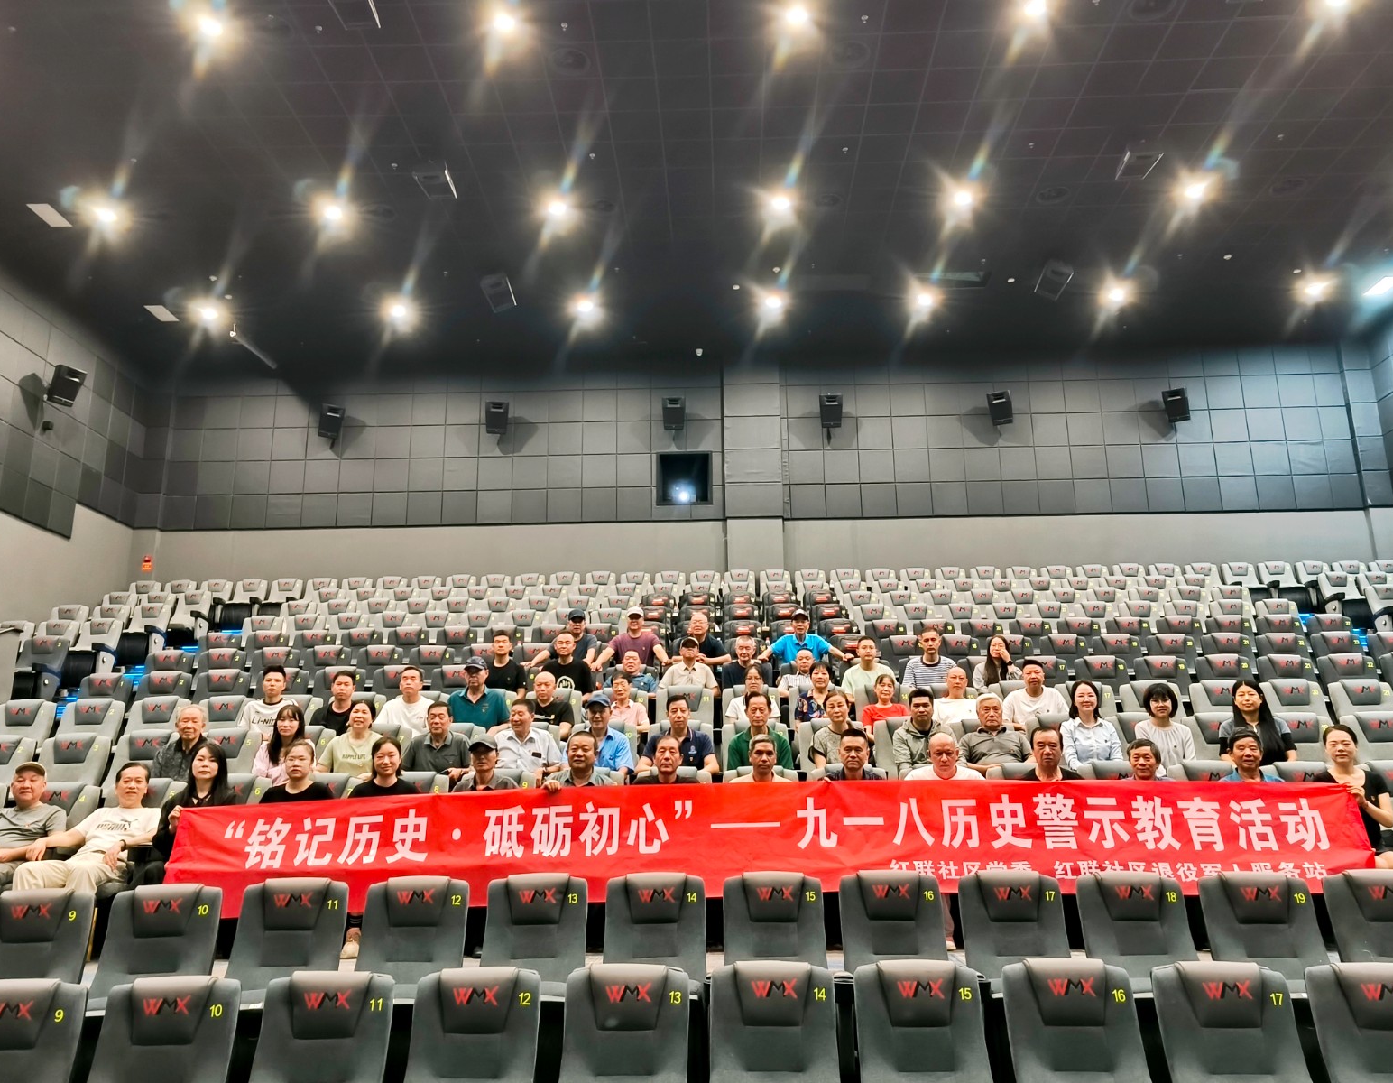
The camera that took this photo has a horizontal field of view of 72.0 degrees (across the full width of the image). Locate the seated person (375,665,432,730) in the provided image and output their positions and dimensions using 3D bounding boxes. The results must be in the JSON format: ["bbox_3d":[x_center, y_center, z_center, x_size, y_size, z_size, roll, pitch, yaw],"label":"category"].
[{"bbox_3d":[-2.420,1.604,7.862,0.500,1.185,0.750,0,-13,-2],"label":"seated person"}]

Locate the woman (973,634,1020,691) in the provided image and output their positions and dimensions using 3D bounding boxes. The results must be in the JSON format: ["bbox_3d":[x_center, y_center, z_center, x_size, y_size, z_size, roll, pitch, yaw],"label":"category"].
[{"bbox_3d":[2.777,1.410,8.618,0.460,1.201,0.780,-3,-13,9],"label":"woman"}]

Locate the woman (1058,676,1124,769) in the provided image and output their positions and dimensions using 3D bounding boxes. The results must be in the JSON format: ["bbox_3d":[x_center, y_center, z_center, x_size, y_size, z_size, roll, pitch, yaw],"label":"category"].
[{"bbox_3d":[2.804,1.558,6.527,0.480,1.254,0.780,-3,-13,12],"label":"woman"}]

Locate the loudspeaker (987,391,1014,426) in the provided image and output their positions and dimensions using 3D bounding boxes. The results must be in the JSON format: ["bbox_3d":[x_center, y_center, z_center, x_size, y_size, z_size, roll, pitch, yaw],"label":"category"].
[{"bbox_3d":[5.104,-2.231,16.039,0.370,0.560,0.340,-7,8,26],"label":"loudspeaker"}]

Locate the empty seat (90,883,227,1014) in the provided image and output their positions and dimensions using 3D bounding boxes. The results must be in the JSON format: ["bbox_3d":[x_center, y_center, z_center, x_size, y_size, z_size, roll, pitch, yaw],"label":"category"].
[{"bbox_3d":[-2.445,2.056,4.195,0.560,1.000,0.650,0,-13,-4],"label":"empty seat"}]

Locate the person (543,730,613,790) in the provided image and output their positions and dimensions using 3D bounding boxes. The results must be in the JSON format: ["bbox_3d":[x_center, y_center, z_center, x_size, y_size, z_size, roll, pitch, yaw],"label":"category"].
[{"bbox_3d":[-0.718,1.744,5.725,0.500,1.209,0.750,-1,-13,0],"label":"person"}]

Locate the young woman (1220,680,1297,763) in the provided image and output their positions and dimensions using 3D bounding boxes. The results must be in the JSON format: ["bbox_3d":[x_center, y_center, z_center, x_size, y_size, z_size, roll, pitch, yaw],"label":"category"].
[{"bbox_3d":[3.980,1.540,6.585,0.530,1.208,0.750,-3,-13,9],"label":"young woman"}]

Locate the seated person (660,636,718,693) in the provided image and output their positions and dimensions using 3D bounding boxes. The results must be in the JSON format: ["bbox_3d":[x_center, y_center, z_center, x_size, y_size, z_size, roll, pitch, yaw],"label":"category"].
[{"bbox_3d":[-0.044,1.482,8.916,0.540,1.230,0.780,0,-12,-2],"label":"seated person"}]

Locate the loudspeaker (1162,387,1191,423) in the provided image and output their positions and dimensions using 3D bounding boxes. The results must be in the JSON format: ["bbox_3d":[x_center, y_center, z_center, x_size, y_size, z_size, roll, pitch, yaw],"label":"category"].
[{"bbox_3d":[7.686,-2.160,15.322,0.340,0.500,0.300,-8,2,30],"label":"loudspeaker"}]

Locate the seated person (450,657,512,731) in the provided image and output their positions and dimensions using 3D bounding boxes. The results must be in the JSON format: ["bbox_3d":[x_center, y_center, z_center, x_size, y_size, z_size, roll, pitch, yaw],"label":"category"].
[{"bbox_3d":[-1.822,1.536,7.783,0.550,1.230,0.780,0,-12,-6],"label":"seated person"}]

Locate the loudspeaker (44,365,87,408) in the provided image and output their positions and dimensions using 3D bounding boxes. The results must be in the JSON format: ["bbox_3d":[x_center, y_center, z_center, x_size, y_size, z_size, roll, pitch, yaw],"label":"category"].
[{"bbox_3d":[-9.382,-2.309,14.199,0.270,0.550,0.390,16,-4,27],"label":"loudspeaker"}]

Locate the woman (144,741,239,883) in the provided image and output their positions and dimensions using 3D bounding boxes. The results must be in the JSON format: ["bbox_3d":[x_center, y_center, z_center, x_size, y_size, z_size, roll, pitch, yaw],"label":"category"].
[{"bbox_3d":[-3.084,1.801,5.751,0.520,1.171,0.750,1,-13,-8],"label":"woman"}]

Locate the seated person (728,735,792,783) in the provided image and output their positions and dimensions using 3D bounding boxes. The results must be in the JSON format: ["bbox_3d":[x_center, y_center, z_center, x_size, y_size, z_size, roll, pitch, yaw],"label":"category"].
[{"bbox_3d":[0.420,1.765,5.674,0.500,1.230,0.780,-1,-12,-1],"label":"seated person"}]

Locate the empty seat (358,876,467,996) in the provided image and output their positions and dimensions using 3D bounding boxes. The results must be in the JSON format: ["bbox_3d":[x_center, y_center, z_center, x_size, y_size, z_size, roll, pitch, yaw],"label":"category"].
[{"bbox_3d":[-1.304,2.033,4.212,0.550,1.000,0.720,0,-12,-5],"label":"empty seat"}]

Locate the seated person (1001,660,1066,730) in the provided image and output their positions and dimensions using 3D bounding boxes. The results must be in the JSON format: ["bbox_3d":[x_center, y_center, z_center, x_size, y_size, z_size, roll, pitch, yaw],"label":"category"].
[{"bbox_3d":[2.865,1.558,7.800,0.550,1.230,0.780,-2,-12,5],"label":"seated person"}]

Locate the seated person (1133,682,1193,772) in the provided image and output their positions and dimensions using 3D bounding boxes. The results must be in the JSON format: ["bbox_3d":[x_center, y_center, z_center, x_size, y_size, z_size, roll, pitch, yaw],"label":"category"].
[{"bbox_3d":[3.301,1.554,6.484,0.460,1.223,0.800,-2,-13,5],"label":"seated person"}]

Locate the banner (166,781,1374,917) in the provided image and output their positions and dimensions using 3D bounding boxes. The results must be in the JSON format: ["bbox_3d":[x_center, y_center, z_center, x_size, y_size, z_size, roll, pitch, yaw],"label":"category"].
[{"bbox_3d":[0.415,1.708,5.458,6.720,0.690,0.360,-1,-12,0],"label":"banner"}]

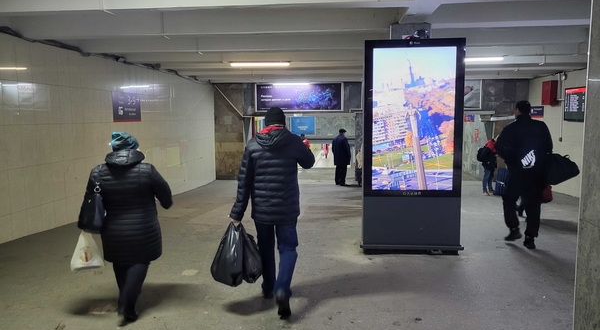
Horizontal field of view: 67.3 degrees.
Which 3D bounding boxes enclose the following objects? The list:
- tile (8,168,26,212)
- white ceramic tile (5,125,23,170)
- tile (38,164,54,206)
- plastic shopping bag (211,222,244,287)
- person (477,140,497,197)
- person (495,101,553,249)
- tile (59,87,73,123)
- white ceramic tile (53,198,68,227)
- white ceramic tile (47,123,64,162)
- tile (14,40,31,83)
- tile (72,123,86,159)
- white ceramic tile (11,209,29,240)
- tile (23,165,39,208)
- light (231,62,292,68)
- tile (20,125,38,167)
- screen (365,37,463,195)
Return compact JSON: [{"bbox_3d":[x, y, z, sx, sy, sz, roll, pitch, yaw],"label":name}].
[{"bbox_3d":[-3.928,0.358,6.271,0.012,0.601,0.302,0,6,6],"label":"tile"},{"bbox_3d":[-3.933,-0.243,6.210,0.010,0.600,0.300,0,6,6],"label":"white ceramic tile"},{"bbox_3d":[-3.865,0.291,6.872,0.010,0.600,0.300,0,6,6],"label":"tile"},{"bbox_3d":[-0.624,0.770,3.880,0.280,0.530,0.260,-1,6,-6],"label":"plastic shopping bag"},{"bbox_3d":[4.599,0.005,11.023,0.500,1.501,0.460,-2,6,-13],"label":"person"},{"bbox_3d":[2.903,0.114,5.980,0.640,1.900,0.500,1,6,7],"label":"person"},{"bbox_3d":[-3.802,-0.970,7.340,0.010,0.600,0.300,0,6,6],"label":"tile"},{"bbox_3d":[-3.829,0.767,7.225,0.010,0.421,0.300,0,6,6],"label":"white ceramic tile"},{"bbox_3d":[-3.829,-0.346,7.084,0.010,0.600,0.300,1,6,6],"label":"white ceramic tile"},{"bbox_3d":[-3.893,-1.473,6.359,0.010,0.600,0.300,1,6,6],"label":"tile"},{"bbox_3d":[-3.766,-0.404,7.703,0.010,0.600,0.300,0,6,6],"label":"tile"},{"bbox_3d":[-3.925,0.842,6.322,0.012,0.367,0.302,0,6,6],"label":"white ceramic tile"},{"bbox_3d":[-3.898,0.326,6.569,0.012,0.601,0.302,0,6,6],"label":"tile"},{"bbox_3d":[-0.793,-2.008,9.050,1.220,0.090,0.120,0,6,6],"label":"light"},{"bbox_3d":[-3.900,-0.275,6.509,0.010,0.600,0.300,0,6,6],"label":"tile"},{"bbox_3d":[1.345,-0.544,5.382,1.147,1.851,0.150,0,6,6],"label":"screen"}]

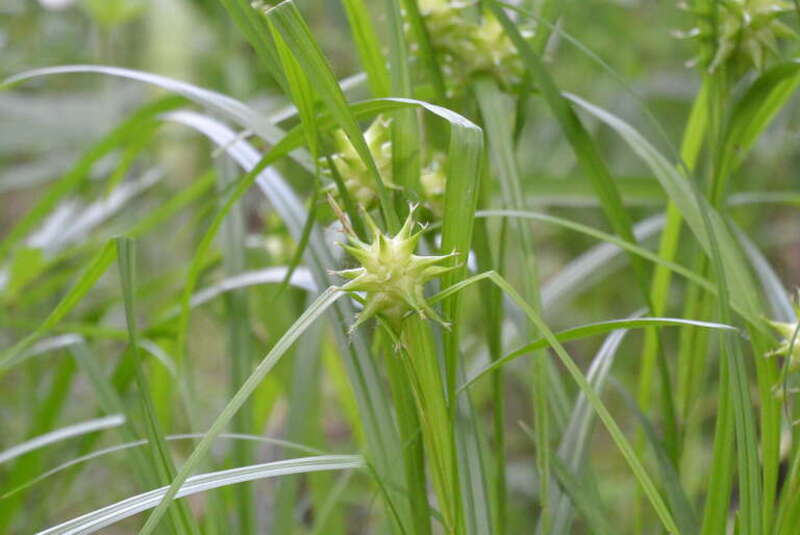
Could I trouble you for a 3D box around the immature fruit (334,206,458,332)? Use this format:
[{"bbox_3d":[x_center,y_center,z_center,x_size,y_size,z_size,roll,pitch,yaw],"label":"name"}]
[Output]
[{"bbox_3d":[-0.001,0.000,1.750,0.033,0.033,0.033,0,12,0],"label":"immature fruit"}]

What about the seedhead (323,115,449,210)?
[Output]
[{"bbox_3d":[-0.004,-0.028,1.800,0.034,0.028,0.031,0,12,0],"label":"seedhead"}]

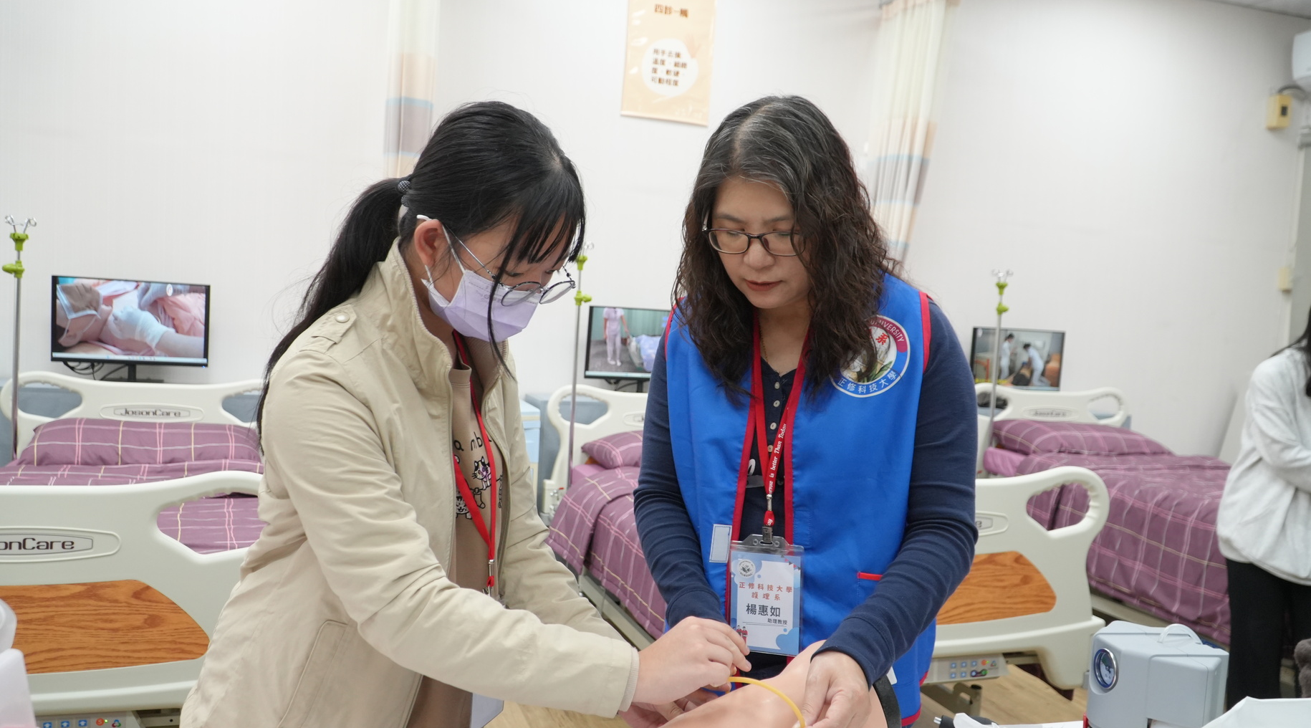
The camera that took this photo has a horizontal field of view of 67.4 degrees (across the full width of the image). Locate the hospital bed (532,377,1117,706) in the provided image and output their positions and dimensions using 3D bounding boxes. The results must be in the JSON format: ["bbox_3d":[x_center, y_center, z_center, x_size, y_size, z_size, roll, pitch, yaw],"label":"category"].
[{"bbox_3d":[0.333,0.634,3.237,0.985,0.943,2.030,2,4,-21],"label":"hospital bed"}]

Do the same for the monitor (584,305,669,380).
[{"bbox_3d":[-0.044,-0.080,4.402,0.541,0.330,0.070,2,4,-16],"label":"monitor"}]

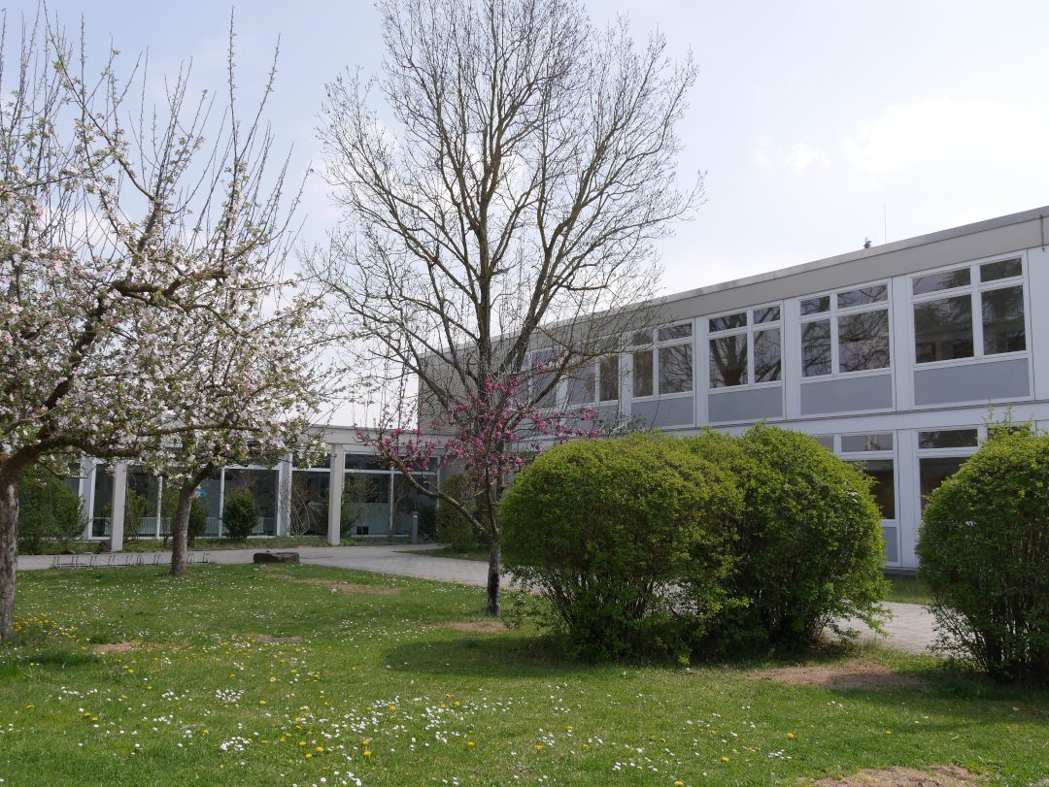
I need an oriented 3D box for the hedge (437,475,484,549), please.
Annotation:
[{"bbox_3d":[-2.219,4.058,31.019,1.400,2.400,1.400,6,-9,-37],"label":"hedge"}]

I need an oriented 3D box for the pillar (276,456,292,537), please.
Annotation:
[{"bbox_3d":[-8.360,3.521,31.667,0.380,2.891,0.300,6,-9,-37],"label":"pillar"}]

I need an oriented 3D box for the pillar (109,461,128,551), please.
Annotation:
[{"bbox_3d":[-11.943,3.135,26.808,0.260,2.984,0.265,6,-9,-37],"label":"pillar"}]

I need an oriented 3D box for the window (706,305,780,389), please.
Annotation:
[{"bbox_3d":[5.915,-1.217,24.474,0.140,2.047,2.421,6,-9,-37],"label":"window"}]

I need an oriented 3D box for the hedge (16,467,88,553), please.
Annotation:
[{"bbox_3d":[-13.601,3.292,26.018,2.100,2.500,1.600,6,-9,-37],"label":"hedge"}]

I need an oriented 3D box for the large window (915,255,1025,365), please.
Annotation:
[{"bbox_3d":[9.606,-1.755,19.753,0.140,2.077,2.457,6,-9,-37],"label":"large window"}]

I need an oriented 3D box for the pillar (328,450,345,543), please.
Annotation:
[{"bbox_3d":[-6.446,3.476,31.068,0.265,3.379,0.265,6,-9,-37],"label":"pillar"}]

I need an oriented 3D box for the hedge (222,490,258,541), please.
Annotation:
[{"bbox_3d":[-9.317,3.982,29.827,1.150,1.600,1.150,6,-9,-37],"label":"hedge"}]

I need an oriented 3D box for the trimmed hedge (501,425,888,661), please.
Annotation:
[{"bbox_3d":[1.830,1.515,9.750,4.050,2.400,2.400,2,-7,-11],"label":"trimmed hedge"}]

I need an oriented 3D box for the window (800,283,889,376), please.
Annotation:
[{"bbox_3d":[7.762,-1.481,22.111,0.140,2.055,2.450,6,-9,-37],"label":"window"}]

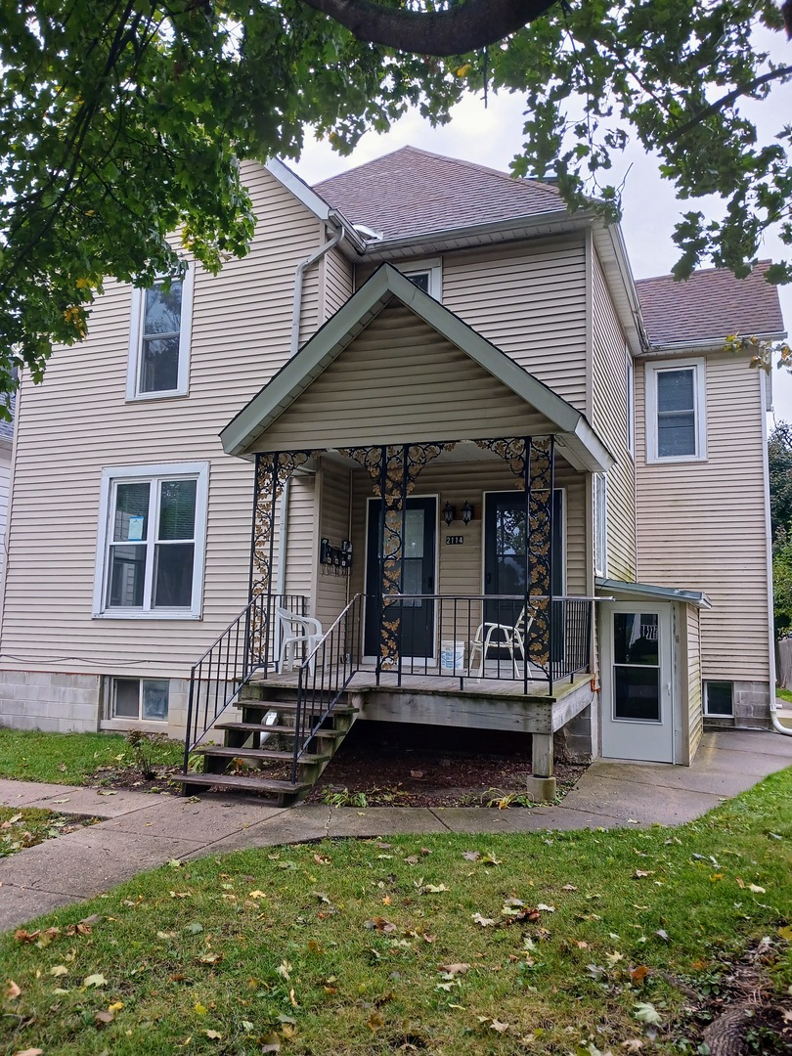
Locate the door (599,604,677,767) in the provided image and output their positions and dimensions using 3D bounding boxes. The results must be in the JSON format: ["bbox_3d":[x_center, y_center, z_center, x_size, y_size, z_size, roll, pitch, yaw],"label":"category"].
[{"bbox_3d":[2.910,1.842,9.961,0.850,1.890,0.080,-2,-8,22],"label":"door"}]

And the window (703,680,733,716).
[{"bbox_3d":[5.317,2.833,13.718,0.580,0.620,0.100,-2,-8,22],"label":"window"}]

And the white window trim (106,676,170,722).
[{"bbox_3d":[-3.357,2.232,10.745,0.960,0.560,0.100,-2,-8,22],"label":"white window trim"}]

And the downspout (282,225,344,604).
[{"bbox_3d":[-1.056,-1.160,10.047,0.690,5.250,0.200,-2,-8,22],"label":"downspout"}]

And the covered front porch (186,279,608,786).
[{"bbox_3d":[0.058,-0.072,8.437,3.840,5.150,3.680,-2,-8,22],"label":"covered front porch"}]

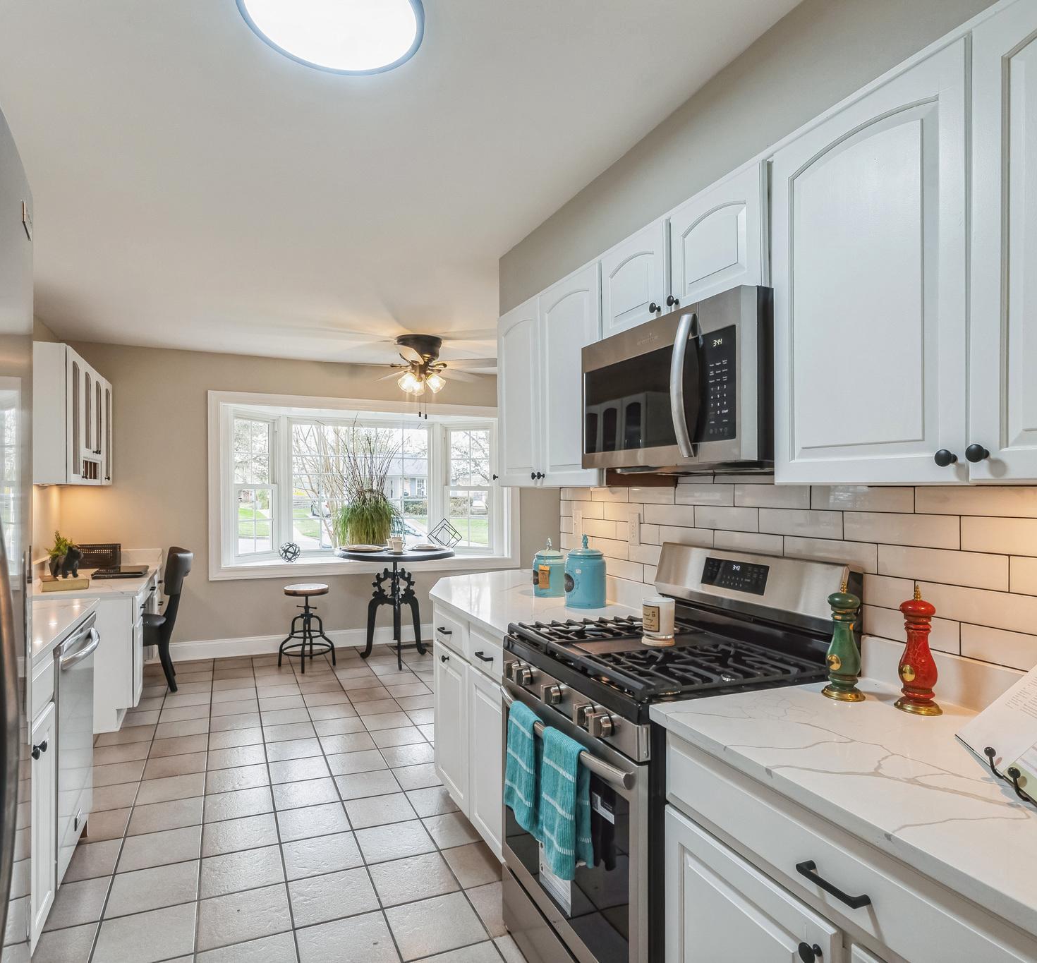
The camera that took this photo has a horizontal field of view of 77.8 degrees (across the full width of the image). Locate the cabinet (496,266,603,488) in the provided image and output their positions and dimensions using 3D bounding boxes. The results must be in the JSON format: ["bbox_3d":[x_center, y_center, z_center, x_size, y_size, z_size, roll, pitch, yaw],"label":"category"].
[{"bbox_3d":[0.244,-0.358,2.629,0.325,0.772,0.900,0,-1,-24],"label":"cabinet"}]

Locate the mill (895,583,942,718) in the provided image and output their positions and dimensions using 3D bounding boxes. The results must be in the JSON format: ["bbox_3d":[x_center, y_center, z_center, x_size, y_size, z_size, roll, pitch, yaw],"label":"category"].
[{"bbox_3d":[0.875,0.363,1.406,0.090,0.270,0.090,0,0,-24],"label":"mill"}]

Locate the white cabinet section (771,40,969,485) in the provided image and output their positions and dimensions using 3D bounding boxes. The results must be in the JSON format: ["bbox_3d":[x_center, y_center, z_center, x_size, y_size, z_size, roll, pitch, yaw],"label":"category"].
[{"bbox_3d":[0.836,-0.388,1.380,0.330,0.790,0.440,0,0,-24],"label":"white cabinet section"}]

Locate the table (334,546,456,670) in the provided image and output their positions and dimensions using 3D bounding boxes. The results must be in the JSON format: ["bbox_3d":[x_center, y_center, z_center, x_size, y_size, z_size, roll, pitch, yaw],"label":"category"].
[{"bbox_3d":[-0.971,0.989,5.115,0.940,0.870,0.940,0,-1,-24],"label":"table"}]

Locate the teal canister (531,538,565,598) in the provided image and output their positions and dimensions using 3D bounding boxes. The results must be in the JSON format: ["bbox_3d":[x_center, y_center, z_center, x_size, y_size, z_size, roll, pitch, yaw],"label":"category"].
[{"bbox_3d":[0.133,0.366,2.781,0.135,0.240,0.135,0,-1,-24],"label":"teal canister"}]

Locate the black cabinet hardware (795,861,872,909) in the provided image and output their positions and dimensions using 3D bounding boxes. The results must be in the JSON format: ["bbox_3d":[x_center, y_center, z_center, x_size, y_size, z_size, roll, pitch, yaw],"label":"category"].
[{"bbox_3d":[0.488,0.627,1.002,0.033,0.015,0.118,0,0,-24],"label":"black cabinet hardware"}]

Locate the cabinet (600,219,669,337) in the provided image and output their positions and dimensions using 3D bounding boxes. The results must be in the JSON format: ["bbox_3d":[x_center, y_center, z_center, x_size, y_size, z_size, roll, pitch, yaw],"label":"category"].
[{"bbox_3d":[0.509,-0.623,2.134,0.315,0.335,0.385,0,0,-24],"label":"cabinet"}]

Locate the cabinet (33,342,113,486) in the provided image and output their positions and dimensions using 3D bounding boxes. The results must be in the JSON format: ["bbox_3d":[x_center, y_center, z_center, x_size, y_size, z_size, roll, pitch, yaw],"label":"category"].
[{"bbox_3d":[-2.962,-0.361,4.209,0.320,0.780,1.550,0,-1,-24],"label":"cabinet"}]

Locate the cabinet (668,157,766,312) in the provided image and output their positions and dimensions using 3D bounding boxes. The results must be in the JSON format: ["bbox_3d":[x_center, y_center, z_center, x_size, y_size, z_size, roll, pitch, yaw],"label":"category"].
[{"bbox_3d":[0.649,-0.602,1.733,0.325,0.300,0.380,0,-1,-24],"label":"cabinet"}]

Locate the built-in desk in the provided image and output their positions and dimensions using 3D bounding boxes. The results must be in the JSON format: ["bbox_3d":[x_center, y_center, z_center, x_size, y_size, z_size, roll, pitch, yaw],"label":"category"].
[{"bbox_3d":[-2.763,0.977,4.183,0.665,0.905,1.380,0,0,-24],"label":"built-in desk"}]

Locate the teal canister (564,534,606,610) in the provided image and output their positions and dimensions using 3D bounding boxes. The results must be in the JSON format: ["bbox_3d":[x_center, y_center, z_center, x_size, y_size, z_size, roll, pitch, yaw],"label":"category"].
[{"bbox_3d":[0.277,0.361,2.627,0.172,0.291,0.172,0,0,0],"label":"teal canister"}]

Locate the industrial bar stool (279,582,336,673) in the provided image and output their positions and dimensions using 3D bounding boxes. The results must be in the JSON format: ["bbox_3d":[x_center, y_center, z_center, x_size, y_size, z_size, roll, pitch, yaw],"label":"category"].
[{"bbox_3d":[-1.623,1.117,4.942,0.410,0.610,0.410,0,-1,-24],"label":"industrial bar stool"}]

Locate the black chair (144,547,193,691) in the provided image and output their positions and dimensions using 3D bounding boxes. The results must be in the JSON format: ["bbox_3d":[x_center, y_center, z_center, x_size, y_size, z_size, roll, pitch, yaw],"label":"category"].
[{"bbox_3d":[-2.589,0.937,4.468,0.590,0.980,0.470,0,0,-24],"label":"black chair"}]

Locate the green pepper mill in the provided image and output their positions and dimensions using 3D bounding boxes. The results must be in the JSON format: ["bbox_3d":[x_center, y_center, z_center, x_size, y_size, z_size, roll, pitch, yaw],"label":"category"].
[{"bbox_3d":[0.723,0.357,1.429,0.083,0.230,0.083,0,-1,-24],"label":"green pepper mill"}]

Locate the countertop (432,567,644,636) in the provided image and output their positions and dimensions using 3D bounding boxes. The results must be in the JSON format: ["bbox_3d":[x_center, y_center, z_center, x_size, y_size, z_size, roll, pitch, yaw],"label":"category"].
[{"bbox_3d":[-0.028,0.523,2.899,0.660,0.032,1.470,0,0,-24],"label":"countertop"}]

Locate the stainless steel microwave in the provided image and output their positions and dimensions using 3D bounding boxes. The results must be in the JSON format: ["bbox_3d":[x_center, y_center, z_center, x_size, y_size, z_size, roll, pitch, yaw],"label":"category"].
[{"bbox_3d":[0.541,-0.251,1.926,0.430,0.420,0.757,0,0,-24],"label":"stainless steel microwave"}]

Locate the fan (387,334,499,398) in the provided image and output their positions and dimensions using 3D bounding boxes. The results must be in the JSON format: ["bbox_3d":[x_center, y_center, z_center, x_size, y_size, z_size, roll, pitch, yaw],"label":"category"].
[{"bbox_3d":[-0.694,-0.802,4.508,1.220,0.420,1.220,0,-1,-24],"label":"fan"}]

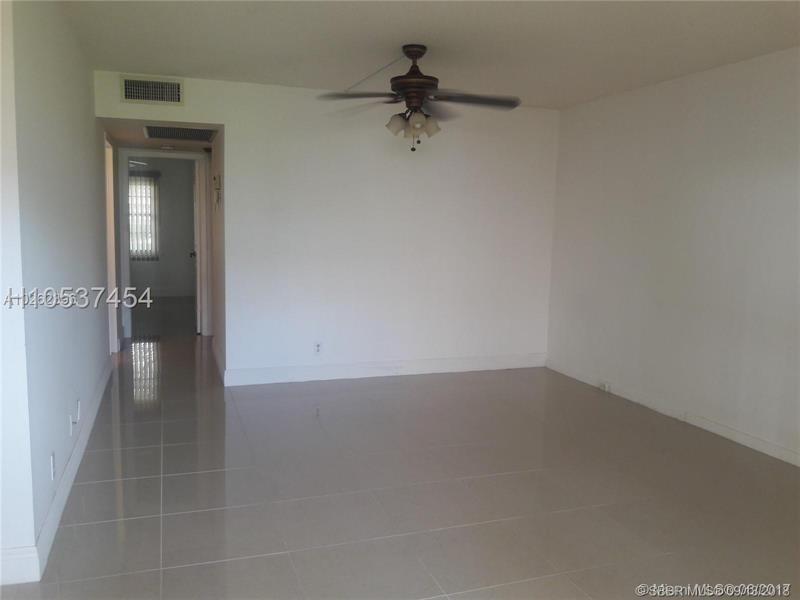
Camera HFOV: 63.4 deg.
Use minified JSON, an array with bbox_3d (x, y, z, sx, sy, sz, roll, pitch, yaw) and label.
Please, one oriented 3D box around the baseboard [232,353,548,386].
[{"bbox_3d":[-0.001,0.623,5.923,3.102,0.142,0.020,-1,7,-20],"label":"baseboard"}]

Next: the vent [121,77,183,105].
[{"bbox_3d":[-1.887,-1.591,4.933,0.445,0.197,0.030,-1,7,-20],"label":"vent"}]

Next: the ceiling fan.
[{"bbox_3d":[0.088,-1.254,4.051,1.280,0.620,1.280,-1,7,-20],"label":"ceiling fan"}]

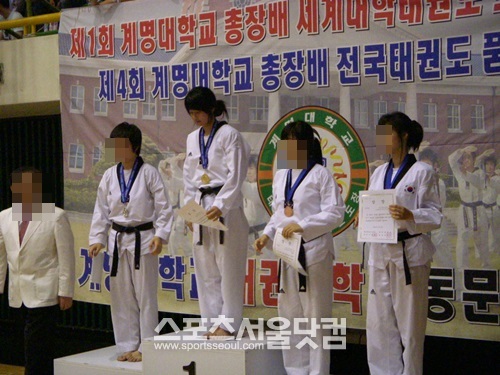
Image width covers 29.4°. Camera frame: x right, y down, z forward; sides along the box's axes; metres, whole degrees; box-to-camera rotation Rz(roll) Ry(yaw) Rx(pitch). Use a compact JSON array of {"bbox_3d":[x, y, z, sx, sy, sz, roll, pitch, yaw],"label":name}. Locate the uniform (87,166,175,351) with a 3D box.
[{"bbox_3d":[-0.834,0.481,6.650,0.590,1.340,0.330,0,0,25],"label":"uniform"}]

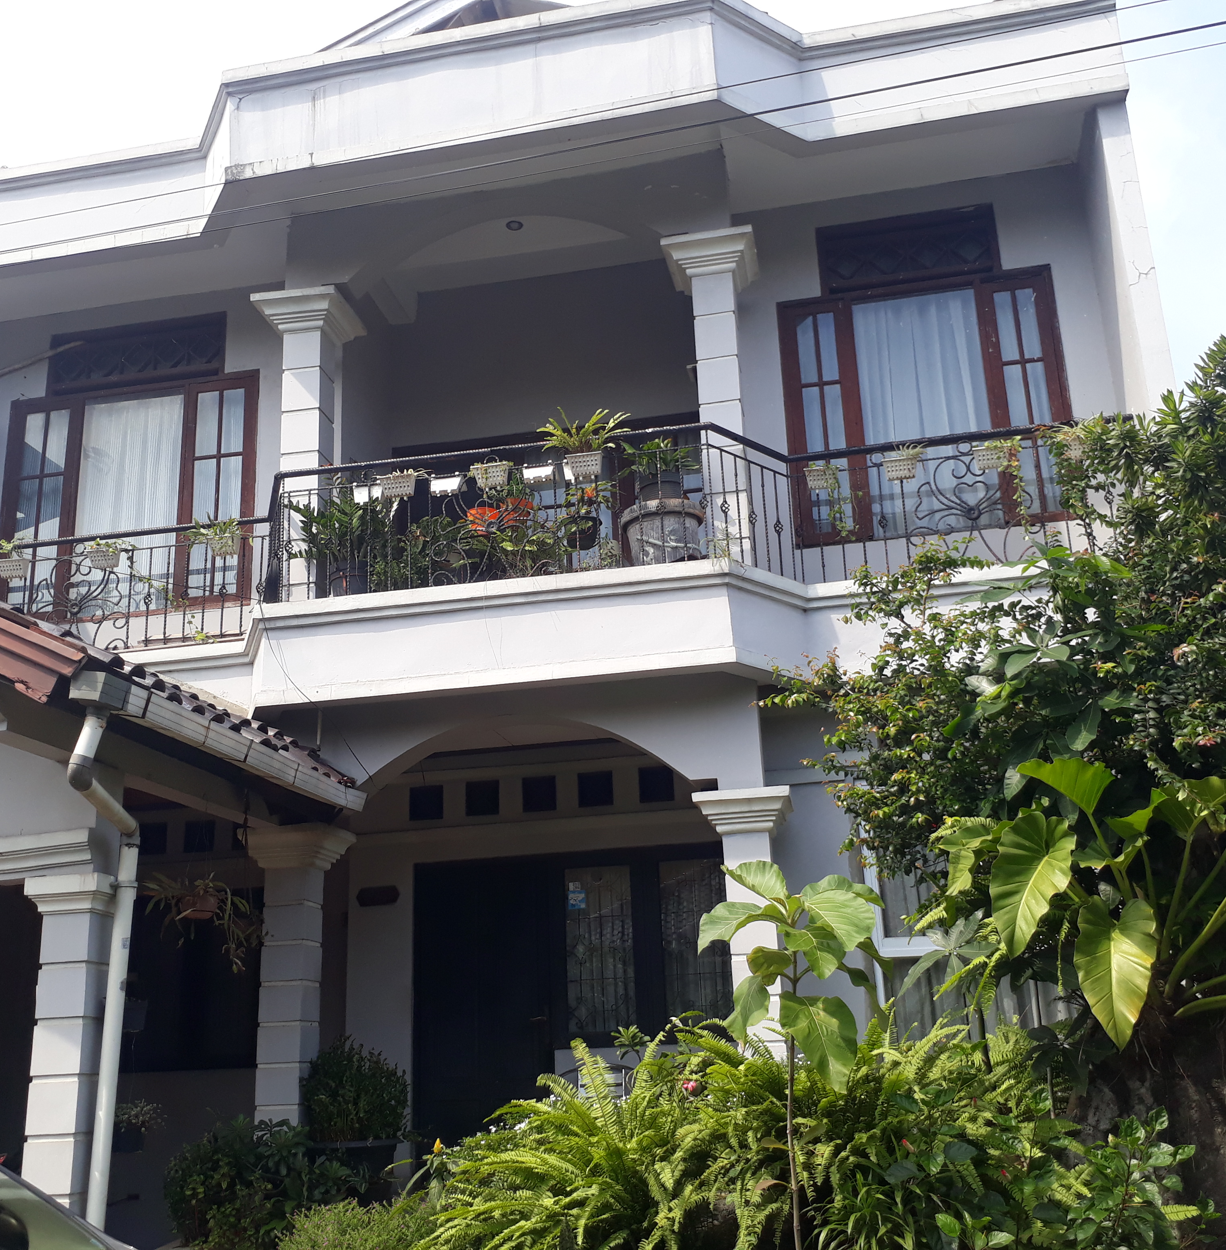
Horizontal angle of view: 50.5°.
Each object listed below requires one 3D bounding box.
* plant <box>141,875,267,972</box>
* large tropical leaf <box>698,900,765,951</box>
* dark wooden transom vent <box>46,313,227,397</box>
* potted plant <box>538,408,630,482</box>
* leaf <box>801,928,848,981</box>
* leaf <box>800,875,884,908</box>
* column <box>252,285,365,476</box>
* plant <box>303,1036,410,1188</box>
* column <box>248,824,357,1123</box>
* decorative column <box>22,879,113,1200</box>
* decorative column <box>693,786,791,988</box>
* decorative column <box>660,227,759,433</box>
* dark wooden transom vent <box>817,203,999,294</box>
[{"bbox_3d":[-2.256,1.640,7.150,0.620,0.540,0.550,-5,-16,9],"label":"plant"},{"bbox_3d":[0.444,1.128,4.877,0.250,0.190,0.200,-5,-16,9],"label":"large tropical leaf"},{"bbox_3d":[-4.215,-2.394,11.484,1.700,0.608,0.103,-5,-16,10],"label":"dark wooden transom vent"},{"bbox_3d":[-0.191,-1.272,9.086,0.665,0.493,0.403,-5,-16,10],"label":"potted plant"},{"bbox_3d":[0.752,1.171,4.650,0.160,0.180,0.130,-5,-16,10],"label":"leaf"},{"bbox_3d":[0.840,0.982,4.750,0.270,0.130,0.200,-5,-16,10],"label":"leaf"},{"bbox_3d":[-2.155,-1.121,9.163,0.620,2.440,0.620,-5,-16,9],"label":"column"},{"bbox_3d":[-1.565,3.021,8.016,0.680,0.970,0.660,-5,-16,9],"label":"plant"},{"bbox_3d":[-2.240,2.512,9.010,0.600,2.196,0.600,-5,-16,10],"label":"column"},{"bbox_3d":[-2.458,2.080,5.902,0.370,1.840,0.380,-5,-16,9],"label":"decorative column"},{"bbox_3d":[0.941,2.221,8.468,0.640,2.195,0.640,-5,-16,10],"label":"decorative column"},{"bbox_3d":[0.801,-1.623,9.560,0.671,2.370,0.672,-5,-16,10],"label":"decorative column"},{"bbox_3d":[2.348,-3.001,10.370,1.404,0.608,0.103,-5,-16,10],"label":"dark wooden transom vent"}]

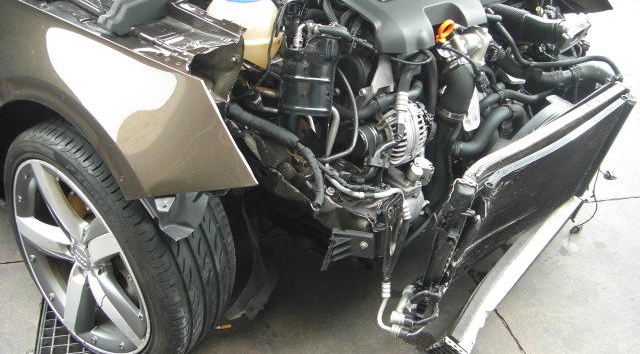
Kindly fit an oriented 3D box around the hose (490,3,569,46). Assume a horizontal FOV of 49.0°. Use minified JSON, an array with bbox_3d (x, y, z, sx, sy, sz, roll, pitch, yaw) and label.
[{"bbox_3d":[0.552,-0.402,1.850,0.080,0.080,0.220,-24,40,-39],"label":"hose"}]

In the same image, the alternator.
[{"bbox_3d":[0.189,-0.095,1.570,0.140,0.140,0.135,-10,33,-23],"label":"alternator"}]

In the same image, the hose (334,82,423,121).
[{"bbox_3d":[0.137,-0.173,1.650,0.270,0.070,0.055,-17,36,-32],"label":"hose"}]

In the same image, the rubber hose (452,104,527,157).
[{"bbox_3d":[0.405,-0.111,1.680,0.235,0.100,0.065,-17,36,-32],"label":"rubber hose"}]

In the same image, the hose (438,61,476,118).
[{"bbox_3d":[0.325,-0.207,1.660,0.090,0.120,0.080,-12,34,-26],"label":"hose"}]

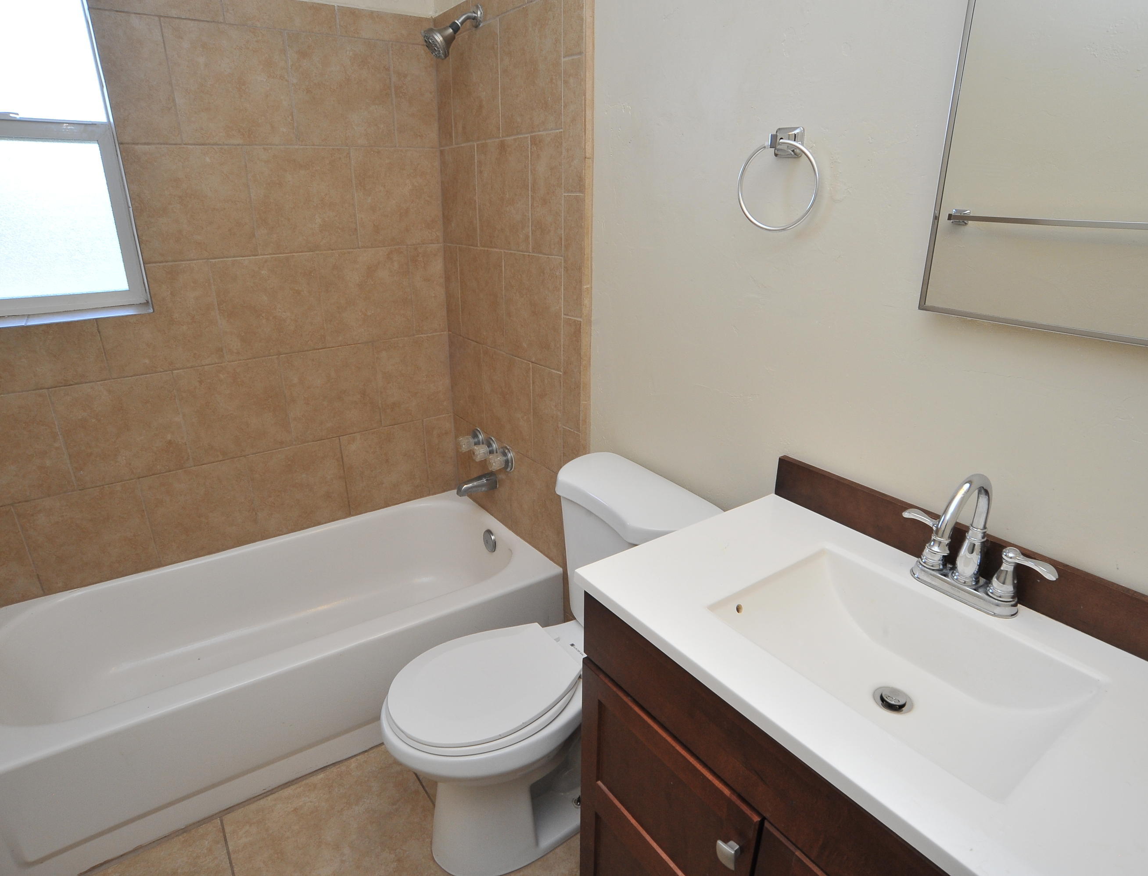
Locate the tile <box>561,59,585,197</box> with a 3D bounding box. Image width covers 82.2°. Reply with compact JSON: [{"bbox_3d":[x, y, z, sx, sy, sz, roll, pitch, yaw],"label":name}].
[{"bbox_3d":[0.000,-0.742,1.571,0.010,0.303,0.084,-14,24,-33],"label":"tile"}]

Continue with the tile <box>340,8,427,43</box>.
[{"bbox_3d":[-0.568,-1.237,1.979,0.296,0.076,0.010,-14,24,-33],"label":"tile"}]

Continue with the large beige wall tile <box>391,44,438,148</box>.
[{"bbox_3d":[-0.515,-1.080,2.092,0.130,0.298,0.010,-15,26,-33],"label":"large beige wall tile"}]

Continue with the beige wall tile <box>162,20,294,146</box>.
[{"bbox_3d":[-0.933,-0.966,1.807,0.304,0.304,0.010,-14,25,-33],"label":"beige wall tile"}]

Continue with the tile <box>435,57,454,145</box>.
[{"bbox_3d":[-0.407,-1.075,2.068,0.010,0.306,0.126,-14,24,-33],"label":"tile"}]

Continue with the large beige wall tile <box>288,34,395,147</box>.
[{"bbox_3d":[-0.686,-1.029,1.971,0.304,0.304,0.010,-14,25,-33],"label":"large beige wall tile"}]

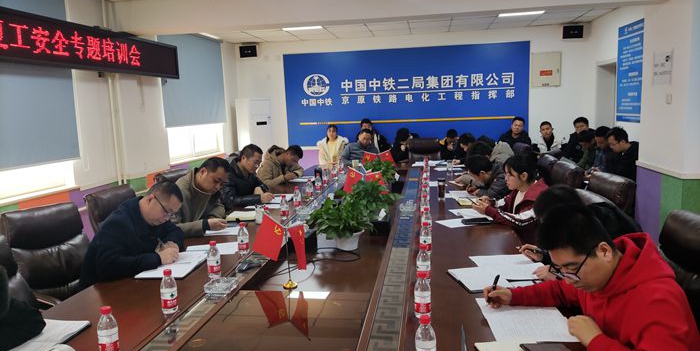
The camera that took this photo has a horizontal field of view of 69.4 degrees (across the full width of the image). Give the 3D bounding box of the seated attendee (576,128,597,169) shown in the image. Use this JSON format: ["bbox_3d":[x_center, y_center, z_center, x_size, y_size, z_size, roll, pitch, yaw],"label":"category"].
[{"bbox_3d":[2.883,0.070,6.219,0.780,1.260,0.520,-2,7,0],"label":"seated attendee"}]

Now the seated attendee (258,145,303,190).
[{"bbox_3d":[-0.876,0.249,6.071,0.820,1.215,0.620,0,8,17],"label":"seated attendee"}]

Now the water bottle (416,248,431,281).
[{"bbox_3d":[0.361,0.432,2.470,0.064,0.188,0.064,-1,8,8],"label":"water bottle"}]

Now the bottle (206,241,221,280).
[{"bbox_3d":[-0.722,0.445,2.668,0.064,0.188,0.064,-1,8,8],"label":"bottle"}]

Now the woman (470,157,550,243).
[{"bbox_3d":[1.181,0.477,3.465,0.700,1.250,0.520,-3,8,-7],"label":"woman"}]

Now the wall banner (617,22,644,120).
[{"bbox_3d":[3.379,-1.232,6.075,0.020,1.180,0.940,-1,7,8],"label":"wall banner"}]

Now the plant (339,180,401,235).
[{"bbox_3d":[0.163,0.211,4.337,0.540,0.350,0.520,-1,7,8],"label":"plant"}]

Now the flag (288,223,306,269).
[{"bbox_3d":[-0.266,0.377,2.631,0.050,0.245,0.145,-9,11,-44],"label":"flag"}]

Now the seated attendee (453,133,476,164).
[{"bbox_3d":[1.821,0.013,7.080,0.780,1.200,0.520,-3,8,-4],"label":"seated attendee"}]

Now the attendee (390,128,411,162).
[{"bbox_3d":[0.833,-0.076,7.494,0.540,1.250,0.760,-1,8,9],"label":"attendee"}]

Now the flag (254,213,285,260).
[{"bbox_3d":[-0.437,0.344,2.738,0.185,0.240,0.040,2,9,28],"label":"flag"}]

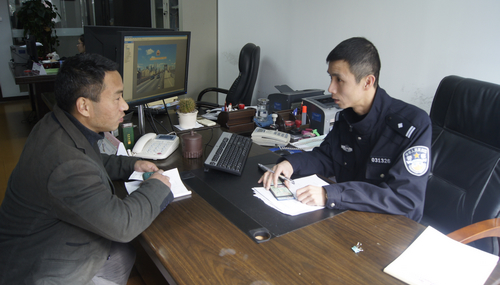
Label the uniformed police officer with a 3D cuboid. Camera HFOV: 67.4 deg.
[{"bbox_3d":[0.415,0.275,1.512,0.660,1.340,0.540,-10,22,-29],"label":"uniformed police officer"}]

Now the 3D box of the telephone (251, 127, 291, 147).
[{"bbox_3d":[0.136,-0.048,2.316,0.220,0.080,0.170,6,20,12],"label":"telephone"}]

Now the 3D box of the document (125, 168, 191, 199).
[{"bbox_3d":[-0.369,0.154,1.527,0.220,0.025,0.240,-7,21,-23],"label":"document"}]

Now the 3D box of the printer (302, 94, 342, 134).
[{"bbox_3d":[0.575,-0.212,2.650,0.360,0.205,0.237,-12,23,-33],"label":"printer"}]

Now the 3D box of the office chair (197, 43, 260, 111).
[{"bbox_3d":[-0.267,-0.340,3.489,0.670,1.150,0.650,-2,20,-9],"label":"office chair"}]

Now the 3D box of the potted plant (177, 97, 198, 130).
[{"bbox_3d":[-0.368,-0.188,2.260,0.120,0.180,0.120,1,19,0],"label":"potted plant"}]

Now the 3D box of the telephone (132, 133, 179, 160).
[{"bbox_3d":[-0.457,0.011,1.843,0.180,0.080,0.215,4,20,8],"label":"telephone"}]

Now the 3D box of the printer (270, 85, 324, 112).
[{"bbox_3d":[0.361,-0.336,2.935,0.340,0.240,0.230,-12,23,-33],"label":"printer"}]

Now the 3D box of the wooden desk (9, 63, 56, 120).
[{"bbox_3d":[-2.358,-0.530,4.491,0.750,0.750,1.250,-12,23,-33],"label":"wooden desk"}]

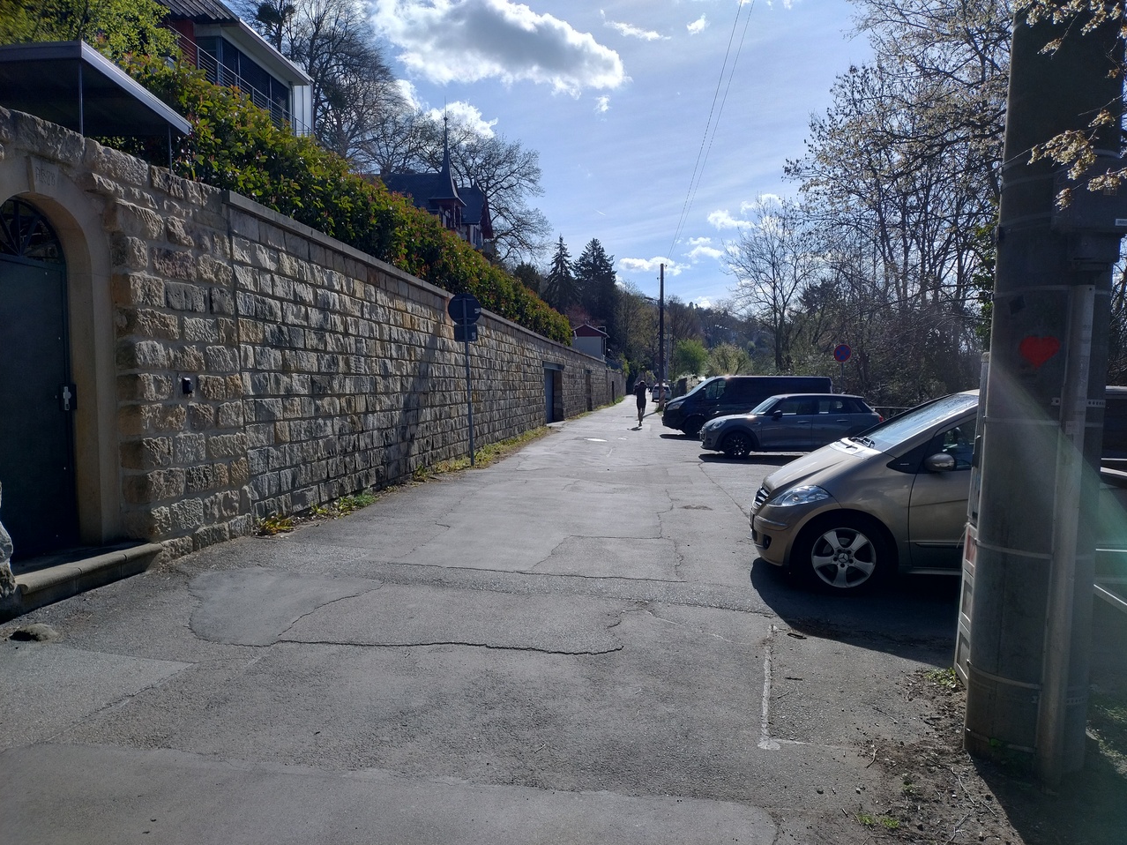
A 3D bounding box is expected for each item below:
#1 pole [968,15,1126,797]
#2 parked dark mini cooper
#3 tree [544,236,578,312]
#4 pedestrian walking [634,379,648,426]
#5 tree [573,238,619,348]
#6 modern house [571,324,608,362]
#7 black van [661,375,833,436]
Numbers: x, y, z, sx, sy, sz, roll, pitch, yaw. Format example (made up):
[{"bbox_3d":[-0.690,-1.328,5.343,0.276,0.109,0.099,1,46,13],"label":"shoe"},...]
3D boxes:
[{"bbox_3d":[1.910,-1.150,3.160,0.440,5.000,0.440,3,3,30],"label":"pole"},{"bbox_3d":[4.970,0.060,18.050,3.980,1.425,1.730,0,2,2],"label":"parked dark mini cooper"},{"bbox_3d":[-0.270,-15.600,100.000,5.000,14.500,5.000,0,2,0],"label":"tree"},{"bbox_3d":[2.990,-0.730,31.300,0.550,1.750,0.550,0,2,7],"label":"pedestrian walking"},{"bbox_3d":[3.950,-14.900,100.000,5.800,15.500,5.800,0,2,0],"label":"tree"},{"bbox_3d":[2.100,-7.200,77.000,4.400,4.600,5.500,0,2,7],"label":"modern house"},{"bbox_3d":[5.900,-0.560,26.800,5.300,1.980,2.000,0,3,5],"label":"black van"}]

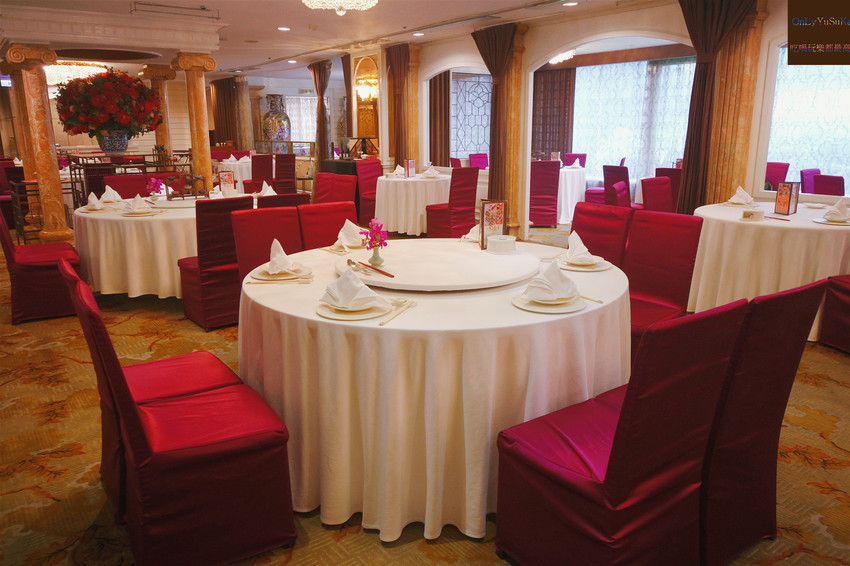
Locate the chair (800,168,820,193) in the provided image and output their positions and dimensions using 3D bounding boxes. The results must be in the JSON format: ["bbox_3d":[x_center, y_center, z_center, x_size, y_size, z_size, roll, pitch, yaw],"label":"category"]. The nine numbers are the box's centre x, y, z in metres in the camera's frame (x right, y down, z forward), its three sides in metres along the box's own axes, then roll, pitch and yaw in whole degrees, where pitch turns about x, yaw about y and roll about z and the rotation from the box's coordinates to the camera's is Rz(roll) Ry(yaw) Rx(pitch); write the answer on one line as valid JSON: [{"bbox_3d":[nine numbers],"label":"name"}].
[{"bbox_3d":[4.227,-0.691,6.688,0.448,0.959,0.538,-12,17,-38],"label":"chair"}]

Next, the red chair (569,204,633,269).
[{"bbox_3d":[0.945,0.000,3.996,0.520,0.945,0.440,-9,16,-32],"label":"red chair"}]

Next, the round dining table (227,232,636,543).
[{"bbox_3d":[0.057,0.313,3.203,1.950,0.770,1.950,-1,14,0],"label":"round dining table"}]

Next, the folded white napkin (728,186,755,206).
[{"bbox_3d":[2.661,-0.751,5.347,0.184,0.138,0.133,-6,15,-21],"label":"folded white napkin"}]

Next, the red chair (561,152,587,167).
[{"bbox_3d":[2.671,-1.843,11.649,0.430,0.990,0.540,5,15,22],"label":"red chair"}]

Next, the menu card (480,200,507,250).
[{"bbox_3d":[0.332,-0.317,3.401,0.143,0.251,0.118,-8,15,-27],"label":"menu card"}]

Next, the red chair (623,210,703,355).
[{"bbox_3d":[1.192,0.115,3.549,0.500,0.955,0.420,-13,18,-40],"label":"red chair"}]

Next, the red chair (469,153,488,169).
[{"bbox_3d":[1.068,-1.783,11.302,0.440,0.945,0.520,-9,16,-32],"label":"red chair"}]

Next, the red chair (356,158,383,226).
[{"bbox_3d":[-0.715,-1.386,9.899,0.430,0.990,0.540,-13,19,-42],"label":"red chair"}]

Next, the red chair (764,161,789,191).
[{"bbox_3d":[4.188,-1.016,7.999,0.520,0.945,0.440,-8,15,-26],"label":"red chair"}]

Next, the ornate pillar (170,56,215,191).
[{"bbox_3d":[-3.453,-2.199,9.897,0.512,2.573,0.512,-10,17,-35],"label":"ornate pillar"}]

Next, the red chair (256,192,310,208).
[{"bbox_3d":[-1.233,-0.253,5.181,0.448,0.959,0.538,-12,18,-39],"label":"red chair"}]

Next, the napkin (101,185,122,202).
[{"bbox_3d":[-3.260,-0.933,6.607,0.160,0.155,0.220,-5,14,-19],"label":"napkin"}]

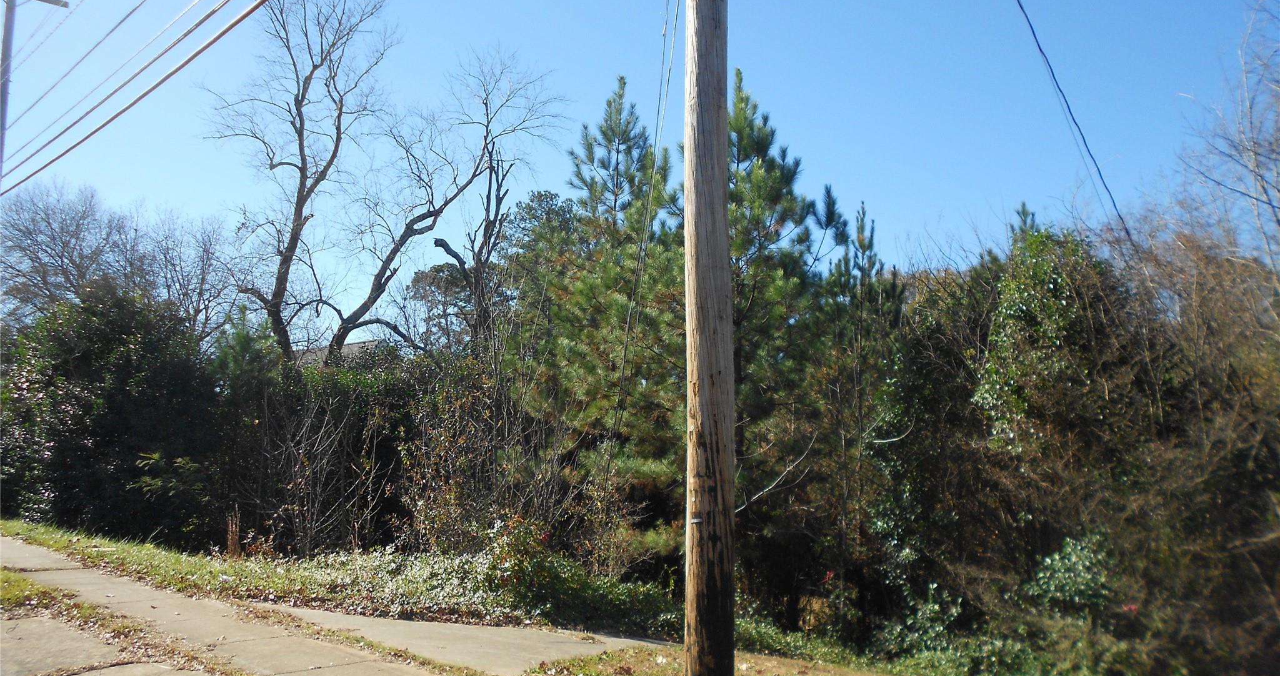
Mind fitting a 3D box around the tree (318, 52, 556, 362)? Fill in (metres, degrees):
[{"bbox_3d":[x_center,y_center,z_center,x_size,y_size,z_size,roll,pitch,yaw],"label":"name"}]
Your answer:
[{"bbox_3d":[-5.000,-1.950,24.000,6.000,10.400,5.200,0,-5,0],"label":"tree"}]

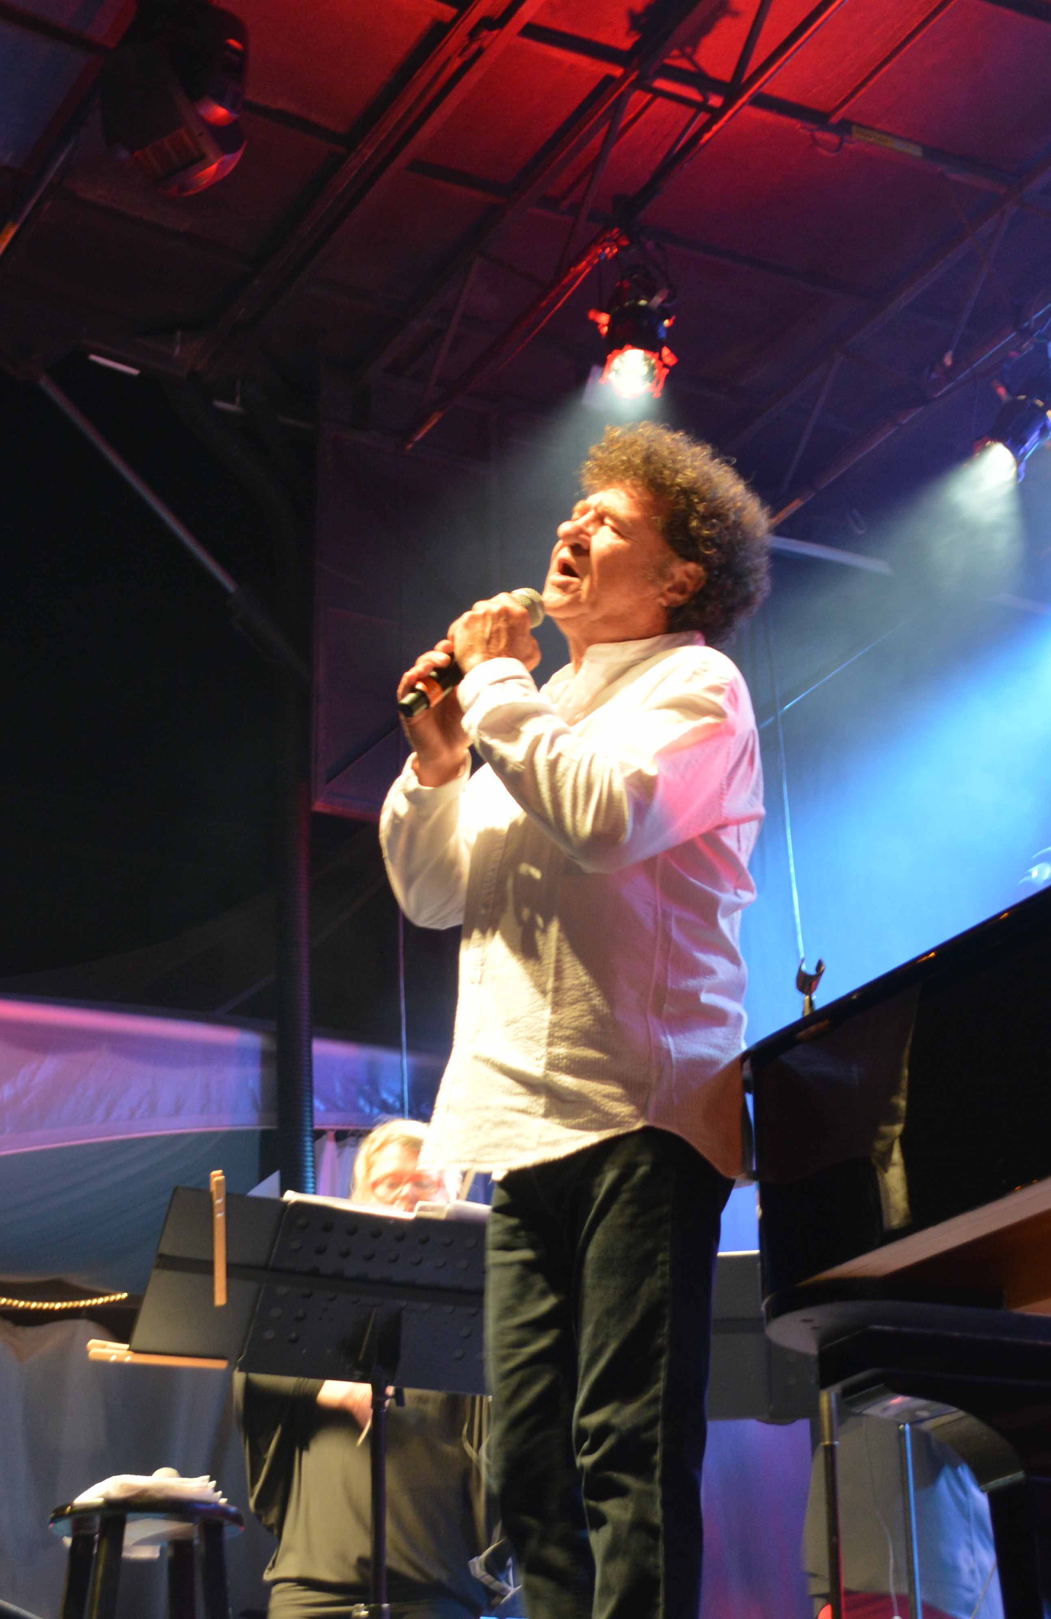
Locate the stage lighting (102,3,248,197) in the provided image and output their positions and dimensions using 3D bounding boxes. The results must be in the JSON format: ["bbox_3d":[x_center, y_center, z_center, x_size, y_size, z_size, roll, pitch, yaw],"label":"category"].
[{"bbox_3d":[-0.907,-1.873,7.900,0.380,0.520,0.340,4,-18,-19],"label":"stage lighting"}]

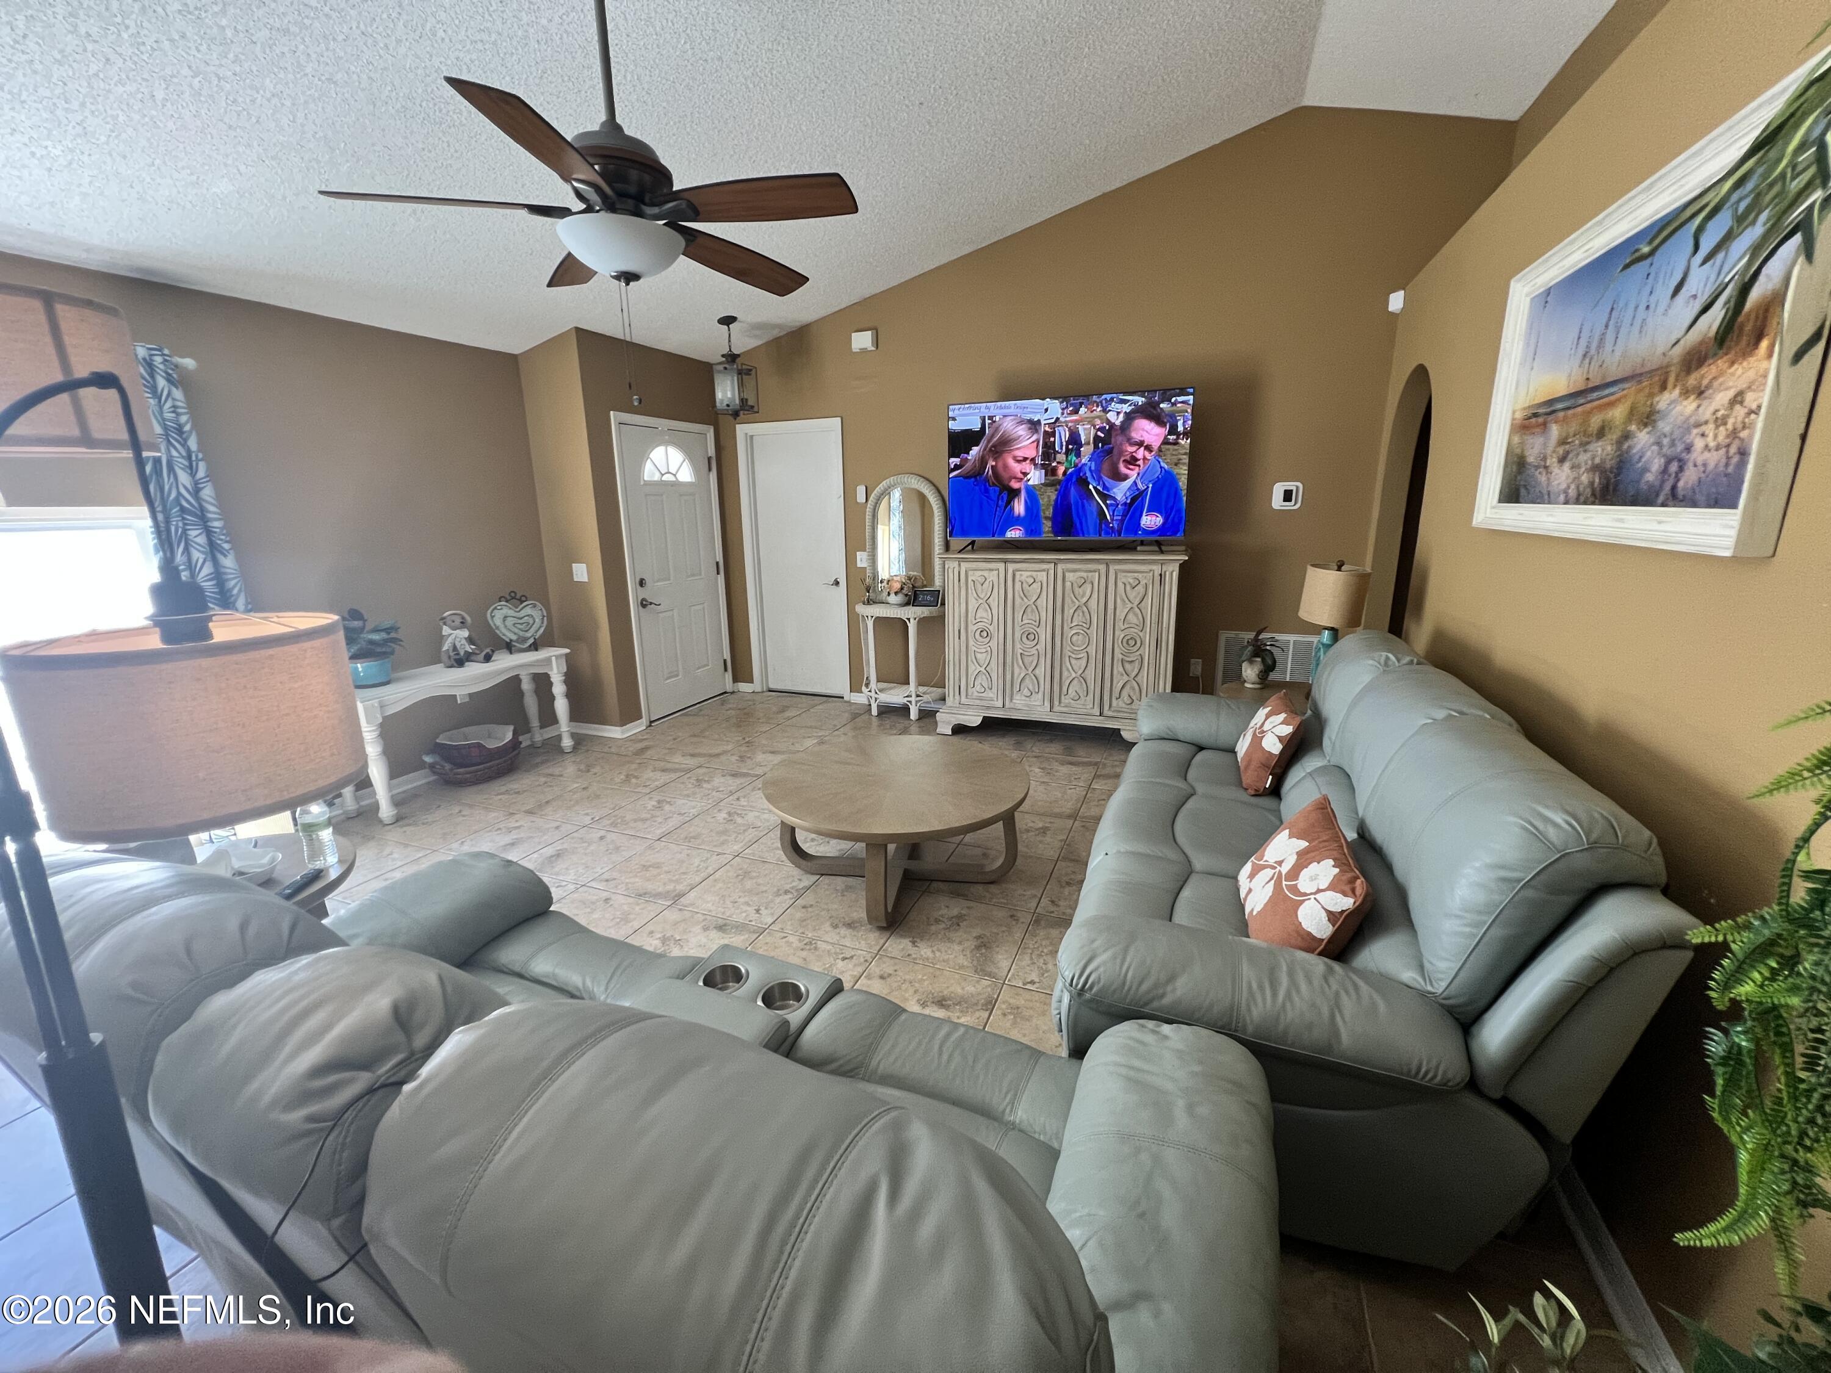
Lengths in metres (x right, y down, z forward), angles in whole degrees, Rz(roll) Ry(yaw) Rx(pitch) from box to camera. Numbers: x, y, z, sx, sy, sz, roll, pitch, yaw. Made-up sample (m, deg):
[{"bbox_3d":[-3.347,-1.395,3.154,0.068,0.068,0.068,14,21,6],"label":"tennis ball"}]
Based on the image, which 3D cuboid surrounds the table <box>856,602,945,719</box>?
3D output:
[{"bbox_3d":[-0.105,-0.191,5.039,0.690,0.810,0.350,5,15,21],"label":"table"}]

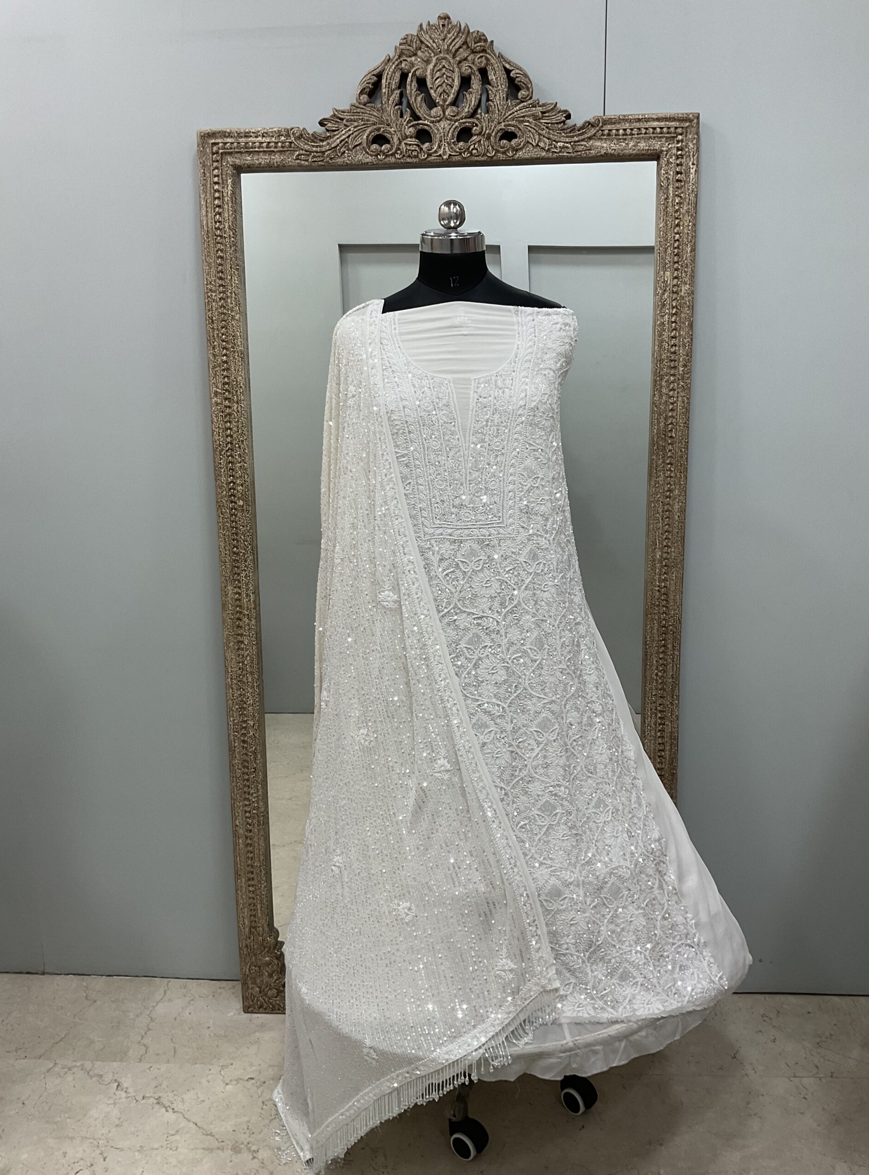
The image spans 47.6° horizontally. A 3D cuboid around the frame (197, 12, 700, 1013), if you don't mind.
[{"bbox_3d":[0.031,-0.055,1.950,0.915,1.978,0.055,0,10,4],"label":"frame"}]

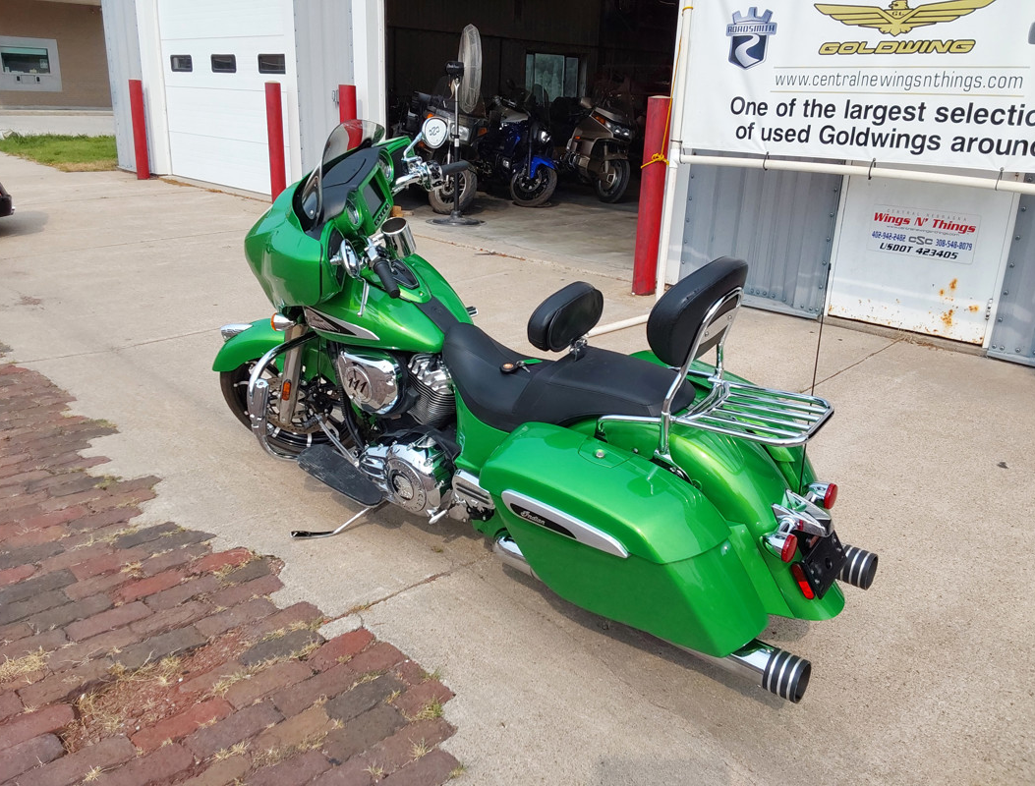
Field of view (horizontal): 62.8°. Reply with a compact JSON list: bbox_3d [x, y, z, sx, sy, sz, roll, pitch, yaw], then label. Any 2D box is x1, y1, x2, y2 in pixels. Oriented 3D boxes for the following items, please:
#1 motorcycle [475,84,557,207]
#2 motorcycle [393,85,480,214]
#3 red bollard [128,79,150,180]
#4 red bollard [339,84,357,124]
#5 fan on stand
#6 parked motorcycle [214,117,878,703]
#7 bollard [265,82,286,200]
[{"bbox_3d":[-0.327,-3.276,11.084,0.900,1.420,2.400,-14,25,-39],"label":"motorcycle"},{"bbox_3d":[-1.347,-3.016,10.173,0.950,1.450,2.500,-13,24,-37],"label":"motorcycle"},{"bbox_3d":[-5.345,-3.720,11.981,0.168,1.330,0.168,-16,26,-42],"label":"red bollard"},{"bbox_3d":[-1.666,-2.343,8.441,0.168,1.330,0.168,-16,26,-42],"label":"red bollard"},{"bbox_3d":[-0.629,-2.804,8.873,0.620,1.957,0.860,0,19,-7],"label":"fan on stand"},{"bbox_3d":[-0.140,-0.114,2.706,2.520,1.360,0.960,17,24,35],"label":"parked motorcycle"},{"bbox_3d":[-2.670,-2.716,9.399,0.168,1.330,0.168,-16,26,-42],"label":"bollard"}]

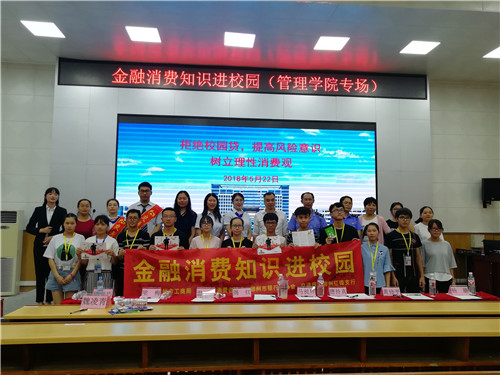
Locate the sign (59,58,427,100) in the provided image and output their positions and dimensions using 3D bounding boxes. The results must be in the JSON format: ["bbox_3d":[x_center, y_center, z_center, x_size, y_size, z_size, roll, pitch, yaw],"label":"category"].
[{"bbox_3d":[-0.004,-2.298,8.432,7.925,0.555,0.120,1,-3,-5],"label":"sign"}]

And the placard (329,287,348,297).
[{"bbox_3d":[0.899,1.072,4.026,0.192,0.096,0.080,1,-5,-5],"label":"placard"}]

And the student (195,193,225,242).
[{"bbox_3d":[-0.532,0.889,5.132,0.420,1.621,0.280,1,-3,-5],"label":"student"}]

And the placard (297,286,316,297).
[{"bbox_3d":[0.576,1.066,4.003,0.192,0.096,0.080,1,-5,-5],"label":"placard"}]

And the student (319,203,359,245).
[{"bbox_3d":[1.101,1.073,4.789,0.500,1.730,0.360,0,-6,3],"label":"student"}]

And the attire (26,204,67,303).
[{"bbox_3d":[-2.706,0.900,5.144,0.500,1.340,0.280,2,-6,-14],"label":"attire"}]

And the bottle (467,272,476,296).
[{"bbox_3d":[2.325,1.017,4.098,0.066,0.236,0.066,1,-3,-5],"label":"bottle"}]

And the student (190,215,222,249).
[{"bbox_3d":[-0.534,1.150,4.653,0.420,1.580,0.340,1,-6,-3],"label":"student"}]

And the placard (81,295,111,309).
[{"bbox_3d":[-1.249,0.923,3.177,0.208,0.103,0.095,0,-3,6],"label":"placard"}]

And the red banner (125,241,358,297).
[{"bbox_3d":[-0.037,0.971,4.457,2.727,0.650,0.100,-1,-6,-5],"label":"red banner"}]

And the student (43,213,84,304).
[{"bbox_3d":[-2.043,1.076,4.320,0.450,1.572,0.260,2,-3,-15],"label":"student"}]

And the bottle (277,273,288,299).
[{"bbox_3d":[0.314,0.983,3.909,0.066,0.240,0.066,1,-5,-5],"label":"bottle"}]

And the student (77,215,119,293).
[{"bbox_3d":[-1.796,1.129,4.541,0.460,1.580,0.350,2,-6,-12],"label":"student"}]

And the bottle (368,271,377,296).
[{"bbox_3d":[1.265,1.007,4.063,0.066,0.240,0.066,1,-5,-5],"label":"bottle"}]

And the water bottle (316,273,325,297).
[{"bbox_3d":[0.716,0.986,3.940,0.066,0.236,0.066,1,-3,-5],"label":"water bottle"}]

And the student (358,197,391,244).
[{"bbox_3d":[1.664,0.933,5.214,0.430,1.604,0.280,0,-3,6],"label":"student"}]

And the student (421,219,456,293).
[{"bbox_3d":[2.420,1.203,4.965,0.440,1.560,0.300,-1,-6,10],"label":"student"}]

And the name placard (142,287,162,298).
[{"bbox_3d":[-0.966,1.037,3.869,0.192,0.096,0.080,1,-5,-5],"label":"name placard"}]

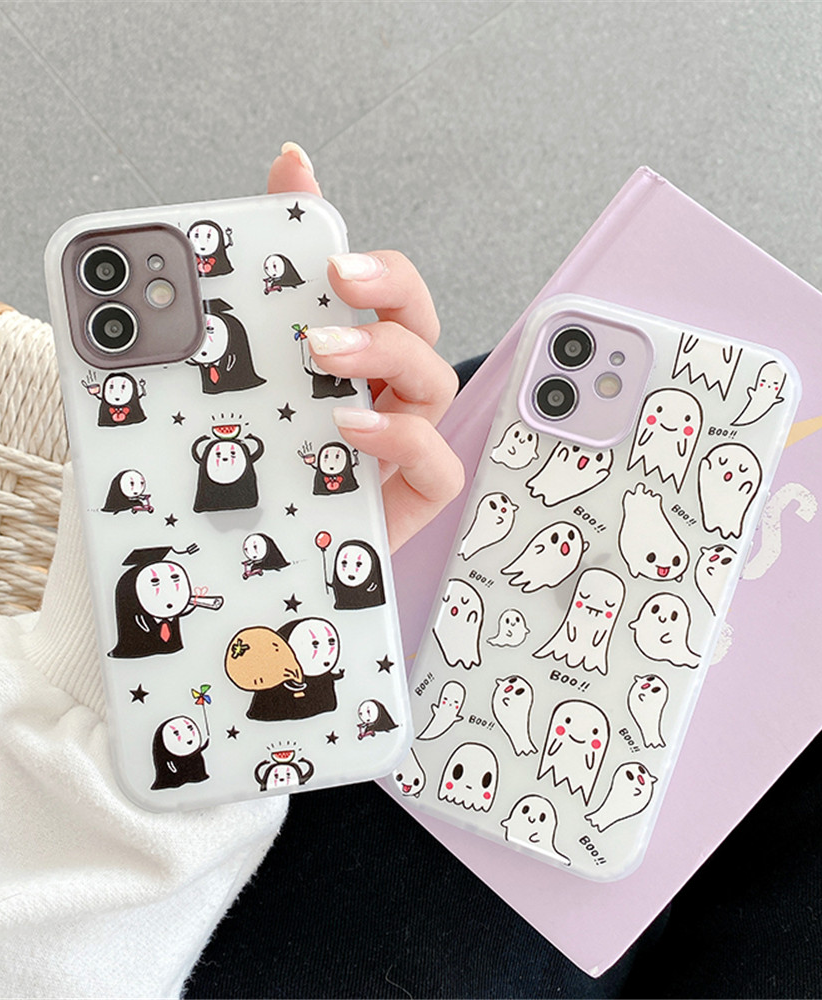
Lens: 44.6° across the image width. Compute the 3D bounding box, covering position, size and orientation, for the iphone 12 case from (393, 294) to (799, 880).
[{"bbox_3d":[0.048,0.024,0.277,0.076,0.011,0.151,19,93,13],"label":"iphone 12 case"}]

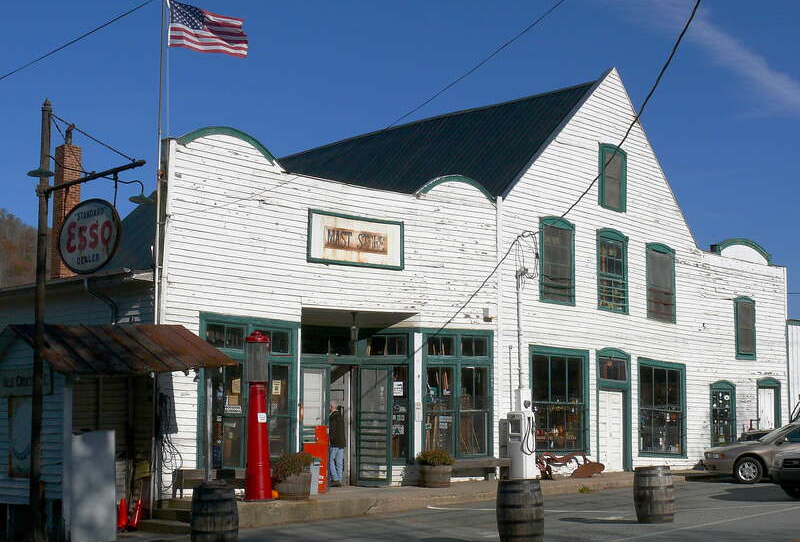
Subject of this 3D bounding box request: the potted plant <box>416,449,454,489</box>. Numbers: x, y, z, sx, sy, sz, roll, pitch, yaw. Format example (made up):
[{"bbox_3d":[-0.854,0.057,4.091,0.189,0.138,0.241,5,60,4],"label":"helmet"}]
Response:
[{"bbox_3d":[0.733,4.011,21.642,0.720,0.720,0.720,0,-7,2],"label":"potted plant"}]

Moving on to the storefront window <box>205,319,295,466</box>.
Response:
[{"bbox_3d":[-2.719,2.205,19.396,2.220,2.700,0.200,7,-10,-41],"label":"storefront window"}]

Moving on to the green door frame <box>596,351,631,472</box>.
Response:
[{"bbox_3d":[5.370,3.461,26.625,1.388,3.075,0.200,6,-9,-40],"label":"green door frame"}]

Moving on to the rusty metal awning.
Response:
[{"bbox_3d":[-4.174,1.197,16.373,3.000,0.880,2.000,7,-10,-41],"label":"rusty metal awning"}]

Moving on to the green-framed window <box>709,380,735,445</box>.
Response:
[{"bbox_3d":[9.051,4.041,29.760,1.236,1.942,0.150,6,-9,-40],"label":"green-framed window"}]

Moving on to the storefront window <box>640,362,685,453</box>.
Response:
[{"bbox_3d":[6.950,3.645,27.983,2.150,2.500,0.200,7,-10,-41],"label":"storefront window"}]

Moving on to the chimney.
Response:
[{"bbox_3d":[-8.660,-1.616,27.528,0.430,4.186,0.510,7,-10,-41],"label":"chimney"}]

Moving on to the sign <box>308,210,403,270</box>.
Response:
[{"bbox_3d":[-0.822,-0.606,21.634,2.498,1.040,0.100,6,-9,-40],"label":"sign"}]

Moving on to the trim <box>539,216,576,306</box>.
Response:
[{"bbox_3d":[3.831,-0.254,25.680,1.309,2.108,0.130,6,-9,-40],"label":"trim"}]

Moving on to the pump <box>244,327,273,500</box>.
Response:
[{"bbox_3d":[-2.317,2.362,17.535,0.460,2.750,0.460,1,-8,0],"label":"pump"}]

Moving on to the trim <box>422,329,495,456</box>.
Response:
[{"bbox_3d":[1.303,2.672,23.177,2.102,2.772,0.150,6,-9,-40],"label":"trim"}]

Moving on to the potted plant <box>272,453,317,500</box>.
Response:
[{"bbox_3d":[-1.754,3.387,17.683,0.700,0.780,0.700,1,-8,0],"label":"potted plant"}]

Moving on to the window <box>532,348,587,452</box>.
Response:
[{"bbox_3d":[3.828,3.093,25.325,2.104,2.499,0.150,6,-9,-40],"label":"window"}]

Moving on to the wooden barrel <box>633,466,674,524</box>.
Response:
[{"bbox_3d":[4.160,3.658,17.452,0.650,0.890,0.650,-1,-7,13],"label":"wooden barrel"}]

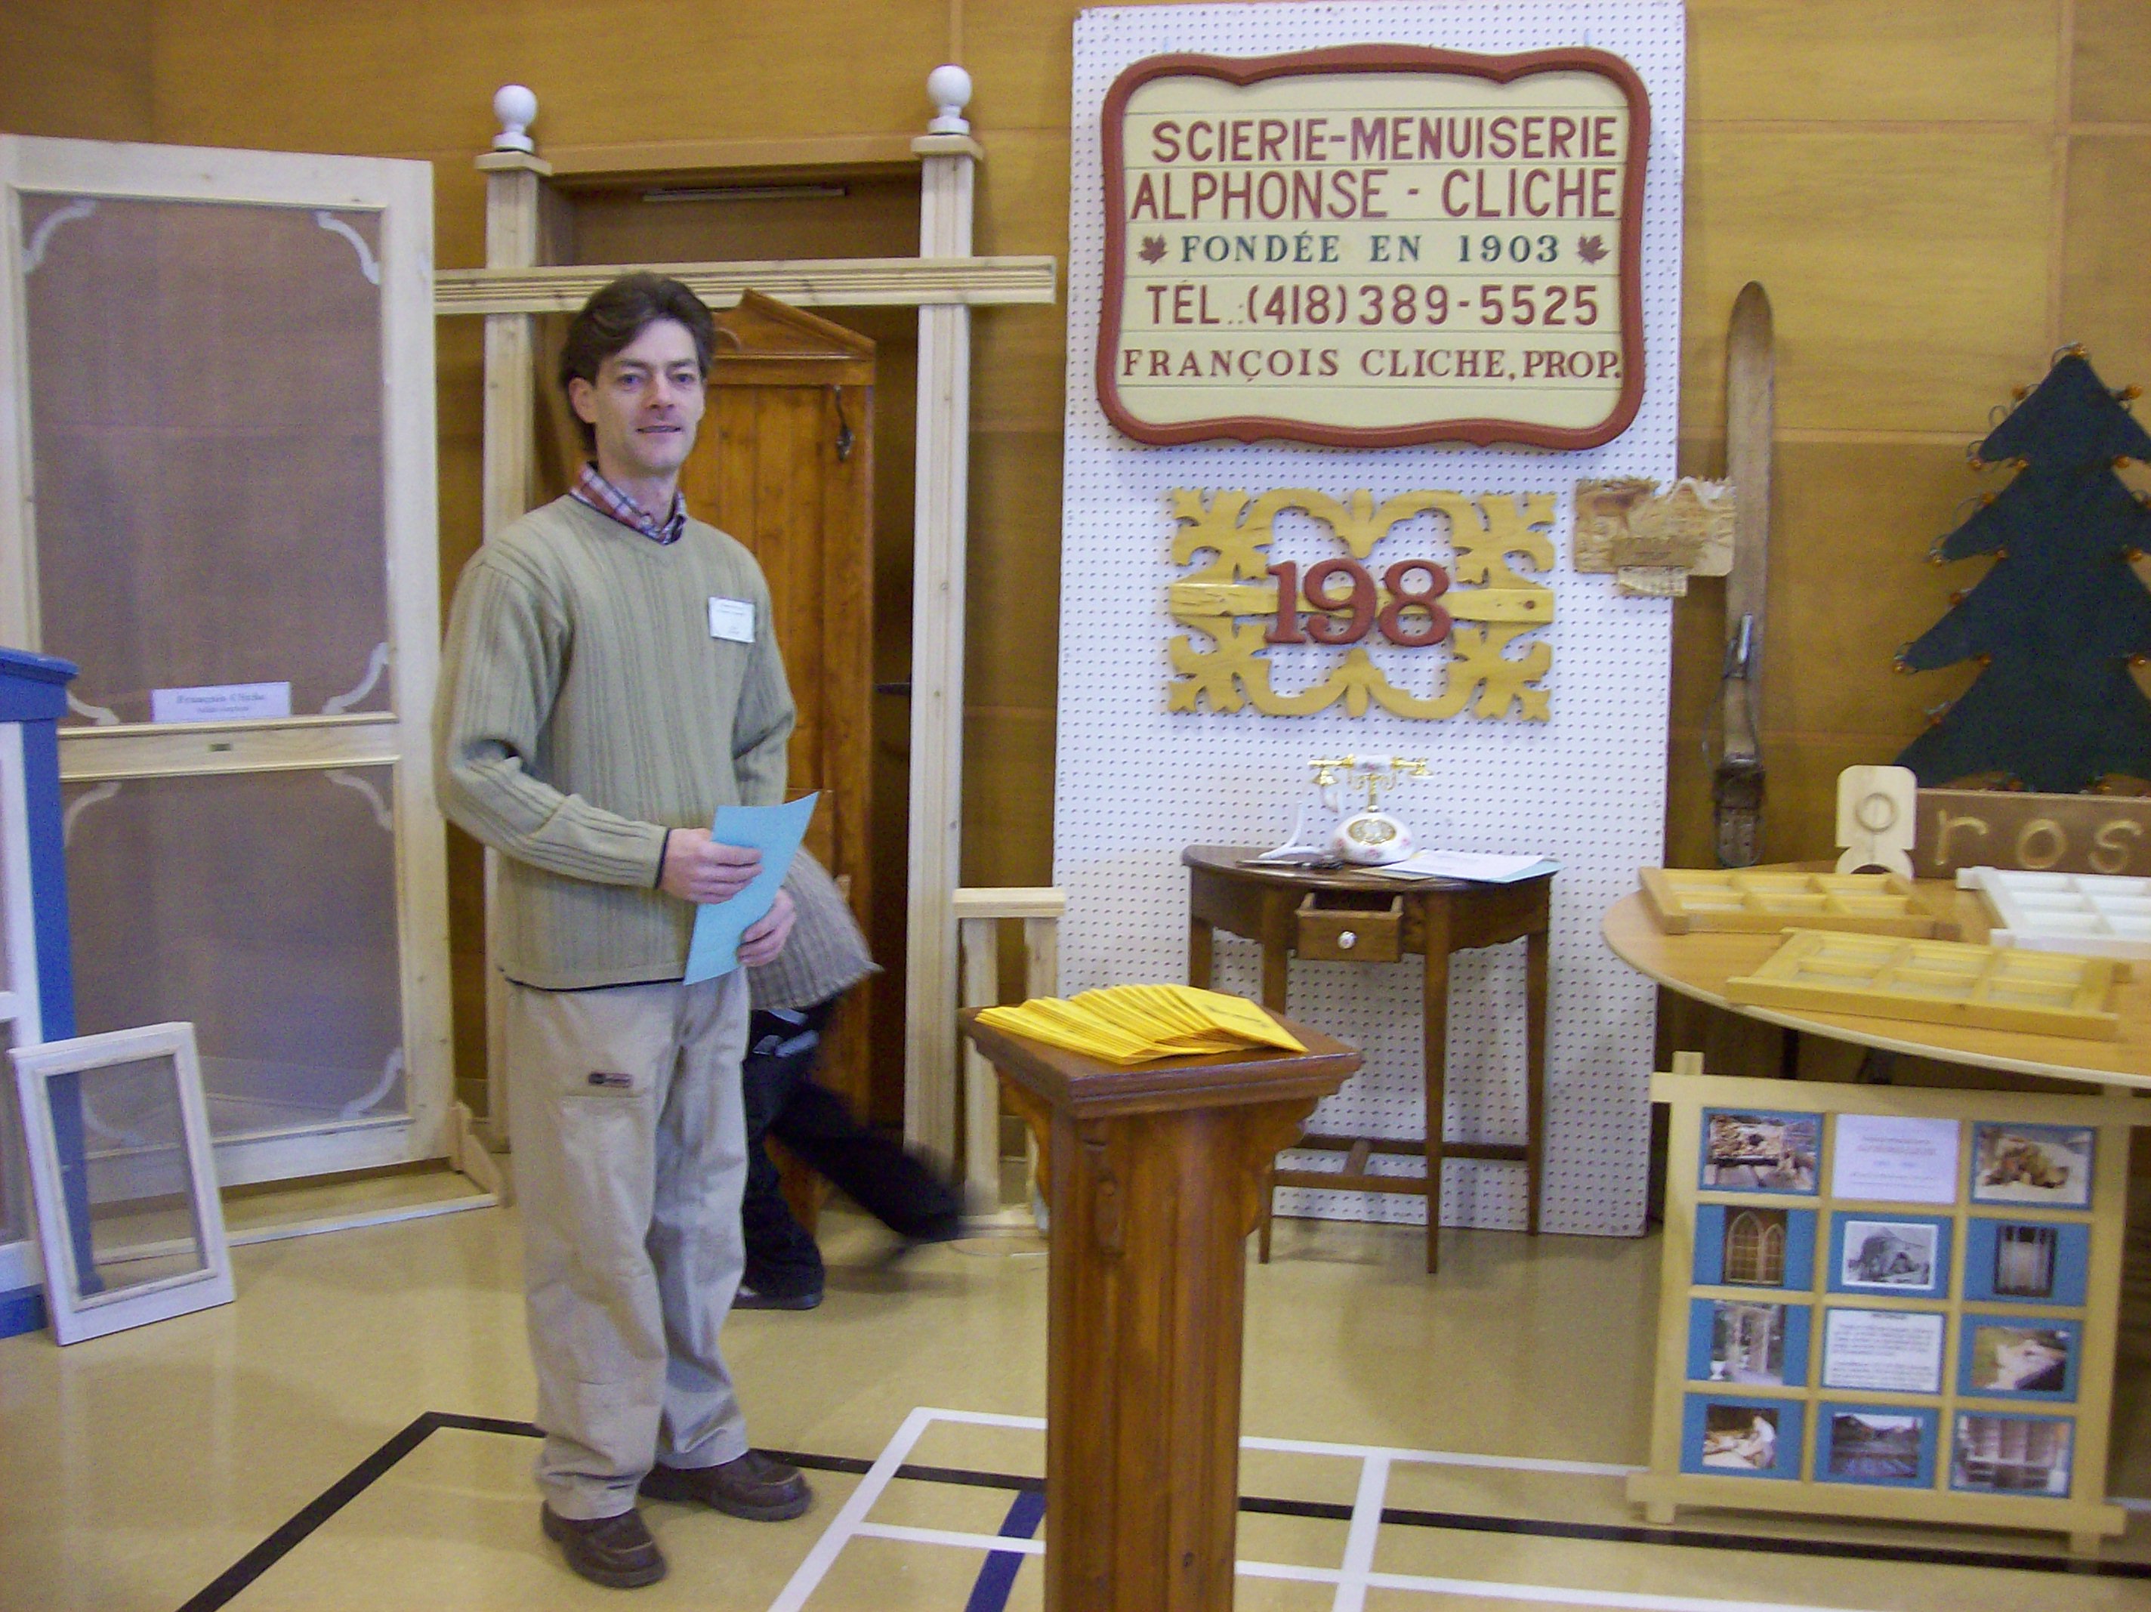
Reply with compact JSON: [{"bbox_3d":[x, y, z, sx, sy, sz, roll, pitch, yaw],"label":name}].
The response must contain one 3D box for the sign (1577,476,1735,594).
[{"bbox_3d":[1.128,-0.523,4.321,0.307,0.230,0.045,2,3,11],"label":"sign"}]

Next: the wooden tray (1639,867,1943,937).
[{"bbox_3d":[1.249,0.171,3.854,0.479,0.037,0.534,1,7,5],"label":"wooden tray"}]

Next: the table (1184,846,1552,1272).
[{"bbox_3d":[0.529,0.497,4.274,0.736,0.743,0.413,2,7,11],"label":"table"}]

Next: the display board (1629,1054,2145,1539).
[{"bbox_3d":[1.127,0.687,3.031,0.685,0.672,0.045,2,2,11],"label":"display board"}]

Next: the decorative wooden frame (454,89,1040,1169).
[{"bbox_3d":[-0.740,-0.361,4.711,1.331,2.308,0.171,2,7,11],"label":"decorative wooden frame"}]

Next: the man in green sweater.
[{"bbox_3d":[-0.573,0.151,2.941,0.403,1.704,0.514,7,9,44],"label":"man in green sweater"}]

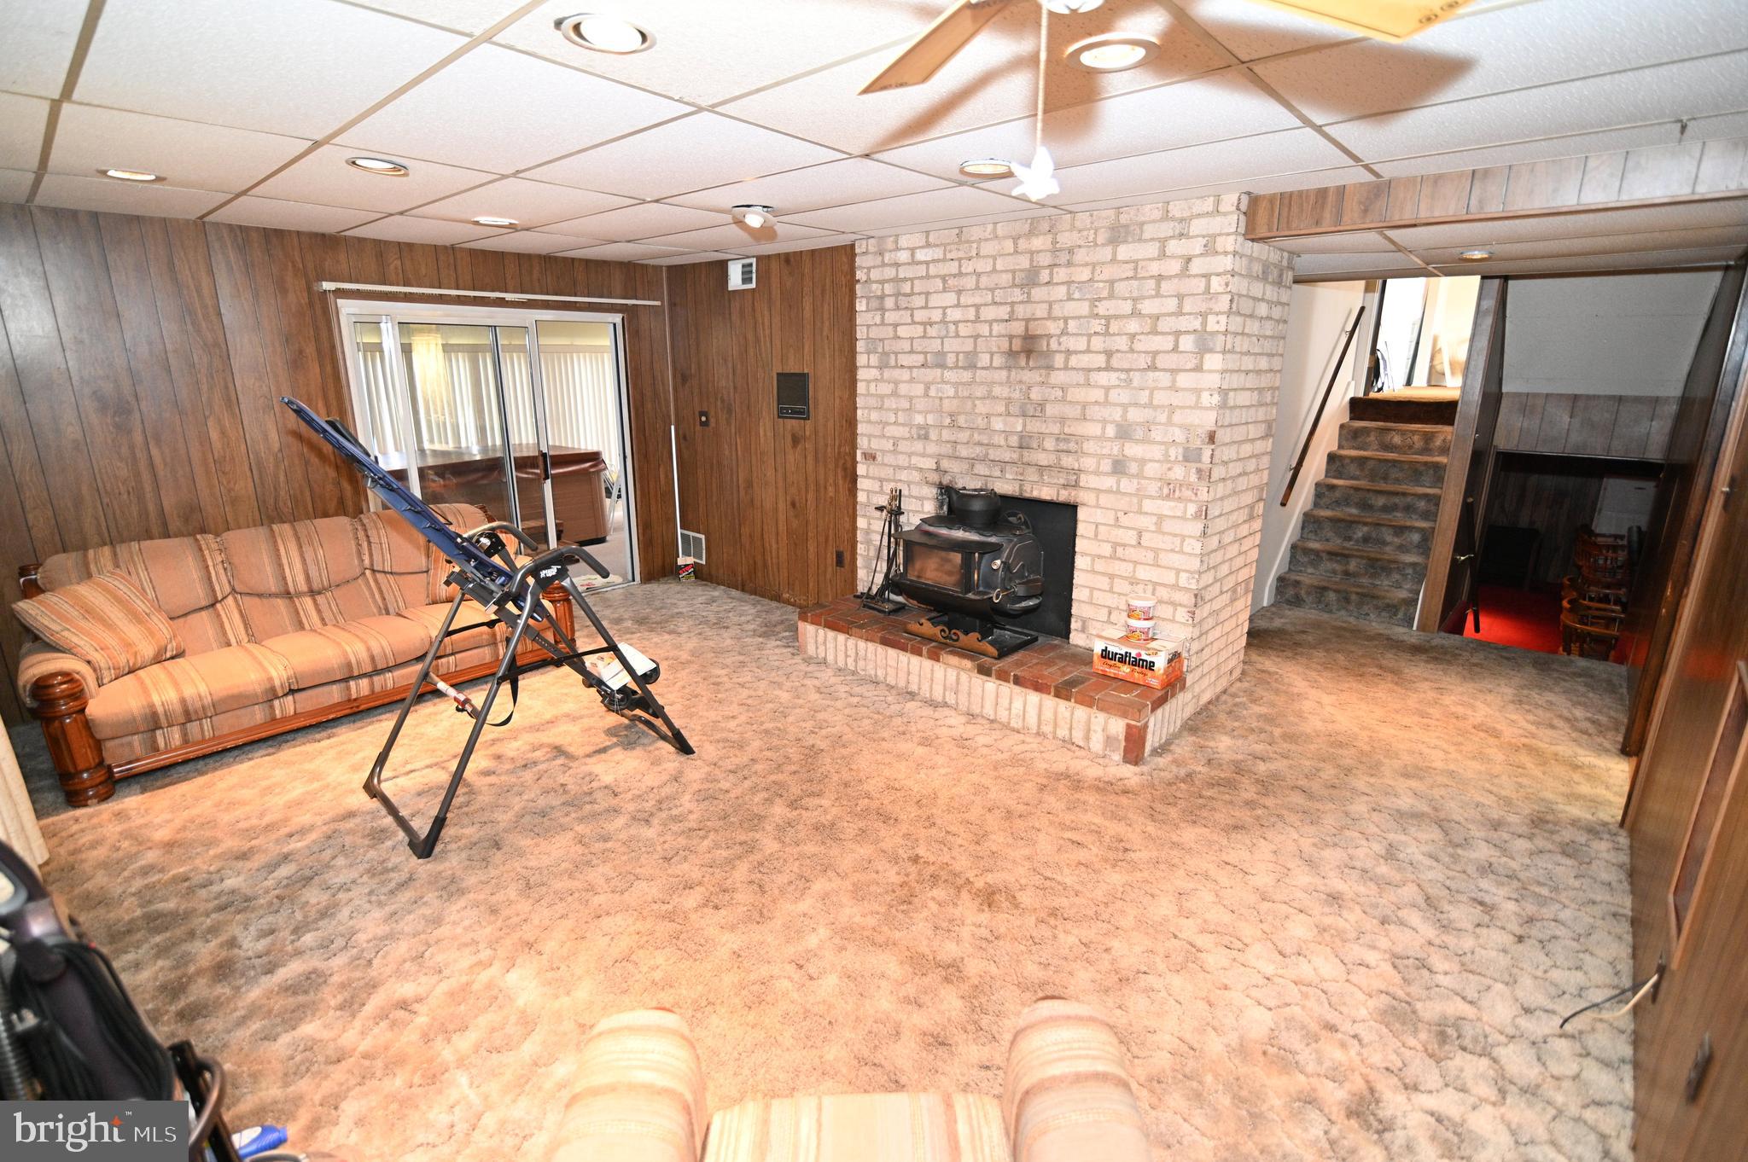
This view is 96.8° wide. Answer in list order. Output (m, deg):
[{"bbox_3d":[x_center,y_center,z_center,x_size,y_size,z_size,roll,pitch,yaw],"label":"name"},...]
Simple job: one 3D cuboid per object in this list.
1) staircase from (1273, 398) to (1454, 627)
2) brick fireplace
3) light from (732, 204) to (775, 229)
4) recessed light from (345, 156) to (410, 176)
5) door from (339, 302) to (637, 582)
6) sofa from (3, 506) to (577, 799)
[{"bbox_3d":[3.717,-0.578,5.693,0.860,1.440,1.400,14,21,40],"label":"staircase"},{"bbox_3d":[0.804,-0.653,4.214,2.090,2.367,1.380,14,21,40],"label":"brick fireplace"},{"bbox_3d":[-0.549,-1.660,3.547,0.190,0.075,0.190,0,16,0],"label":"light"},{"bbox_3d":[-1.785,-1.481,2.795,0.200,0.030,0.200,14,21,40],"label":"recessed light"},{"bbox_3d":[-2.410,-0.773,5.227,0.100,2.000,1.770,14,21,40],"label":"door"},{"bbox_3d":[-2.785,0.164,4.025,0.990,0.870,2.230,14,21,40],"label":"sofa"}]

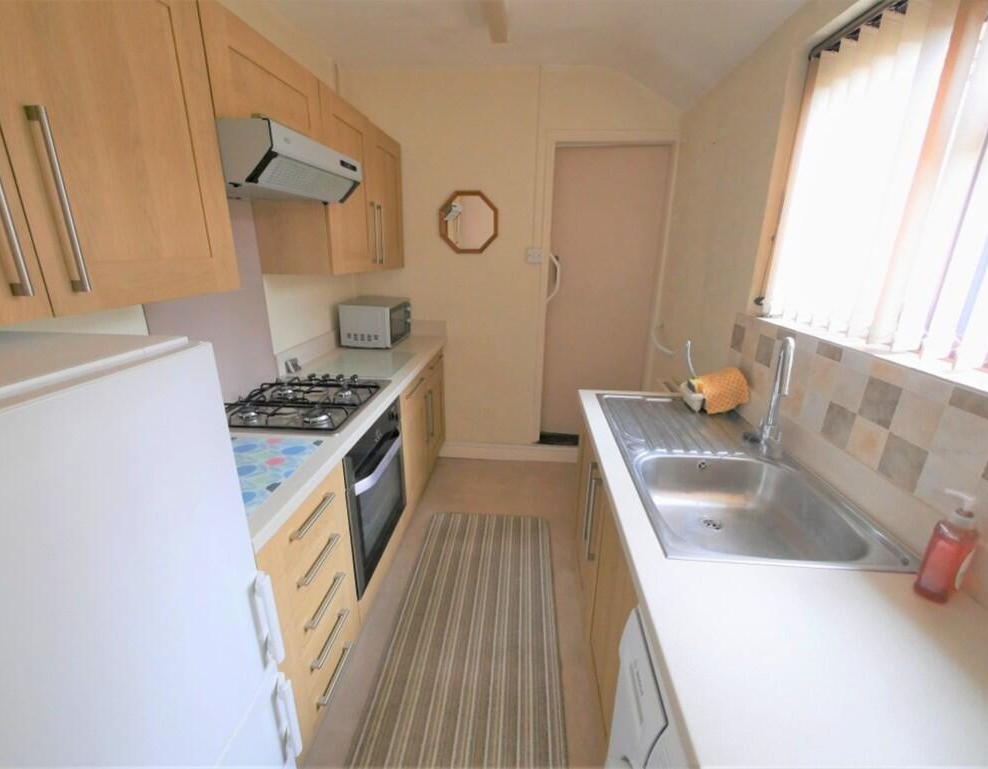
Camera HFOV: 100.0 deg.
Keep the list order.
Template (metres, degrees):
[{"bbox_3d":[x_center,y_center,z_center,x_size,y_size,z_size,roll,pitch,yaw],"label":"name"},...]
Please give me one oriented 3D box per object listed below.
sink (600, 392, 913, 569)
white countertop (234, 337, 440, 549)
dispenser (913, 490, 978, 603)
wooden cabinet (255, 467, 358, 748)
[{"bbox_3d":[0.608,0.278,1.258,0.470,0.160,0.950,2,18,5],"label":"sink"},{"bbox_3d":[-0.703,0.009,1.833,0.590,0.040,2.120,2,18,4],"label":"white countertop"},{"bbox_3d":[0.774,0.279,0.707,0.055,0.187,0.055,-7,19,-21],"label":"dispenser"},{"bbox_3d":[-0.776,0.658,1.212,0.560,0.810,0.475,2,18,4],"label":"wooden cabinet"}]

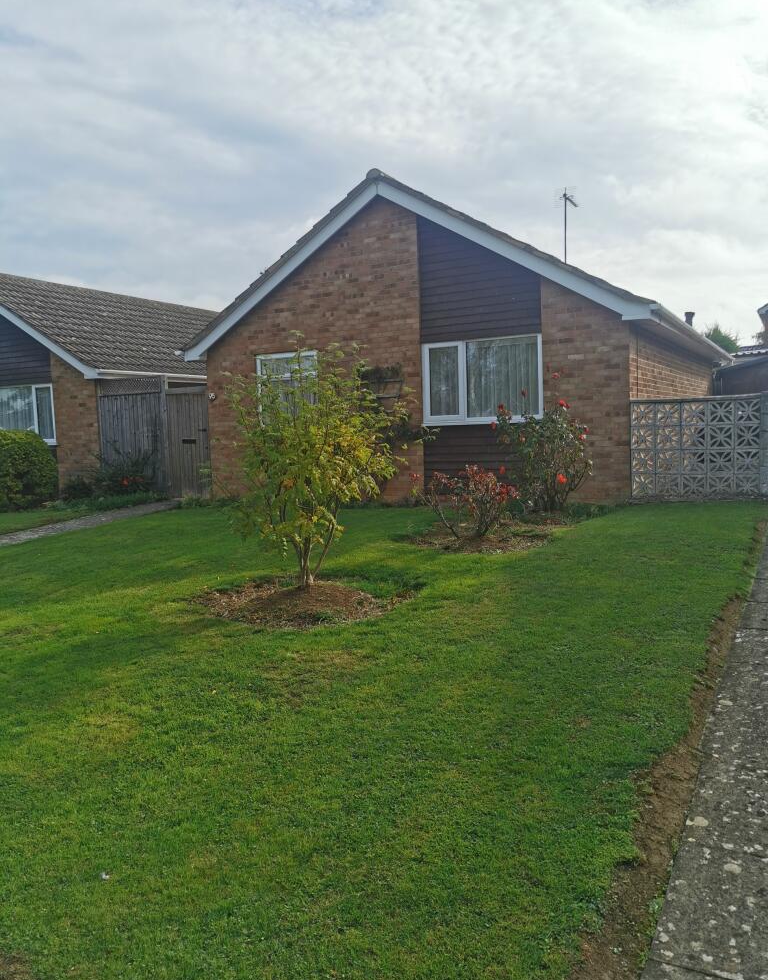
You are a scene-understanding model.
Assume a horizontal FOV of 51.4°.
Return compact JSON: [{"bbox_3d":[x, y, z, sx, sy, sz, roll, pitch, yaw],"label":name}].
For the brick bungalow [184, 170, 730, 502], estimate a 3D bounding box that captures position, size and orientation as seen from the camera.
[{"bbox_3d":[2.219,-2.581,15.692,7.690,4.720,9.470,1,5,29],"label":"brick bungalow"}]

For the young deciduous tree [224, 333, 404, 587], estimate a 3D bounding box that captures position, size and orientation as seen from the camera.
[{"bbox_3d":[-0.543,-0.213,6.420,1.420,2.000,1.420,-2,4,0],"label":"young deciduous tree"}]

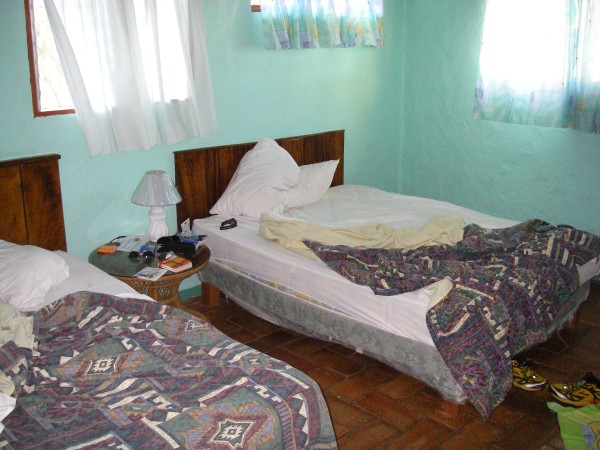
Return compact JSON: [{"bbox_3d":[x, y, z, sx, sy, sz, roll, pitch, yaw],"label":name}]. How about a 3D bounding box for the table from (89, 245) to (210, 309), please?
[{"bbox_3d":[-0.788,0.393,3.531,0.635,0.490,0.635,-14,21,-42],"label":"table"}]

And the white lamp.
[{"bbox_3d":[-0.802,-0.101,3.667,0.286,0.387,0.286,0,16,0],"label":"white lamp"}]

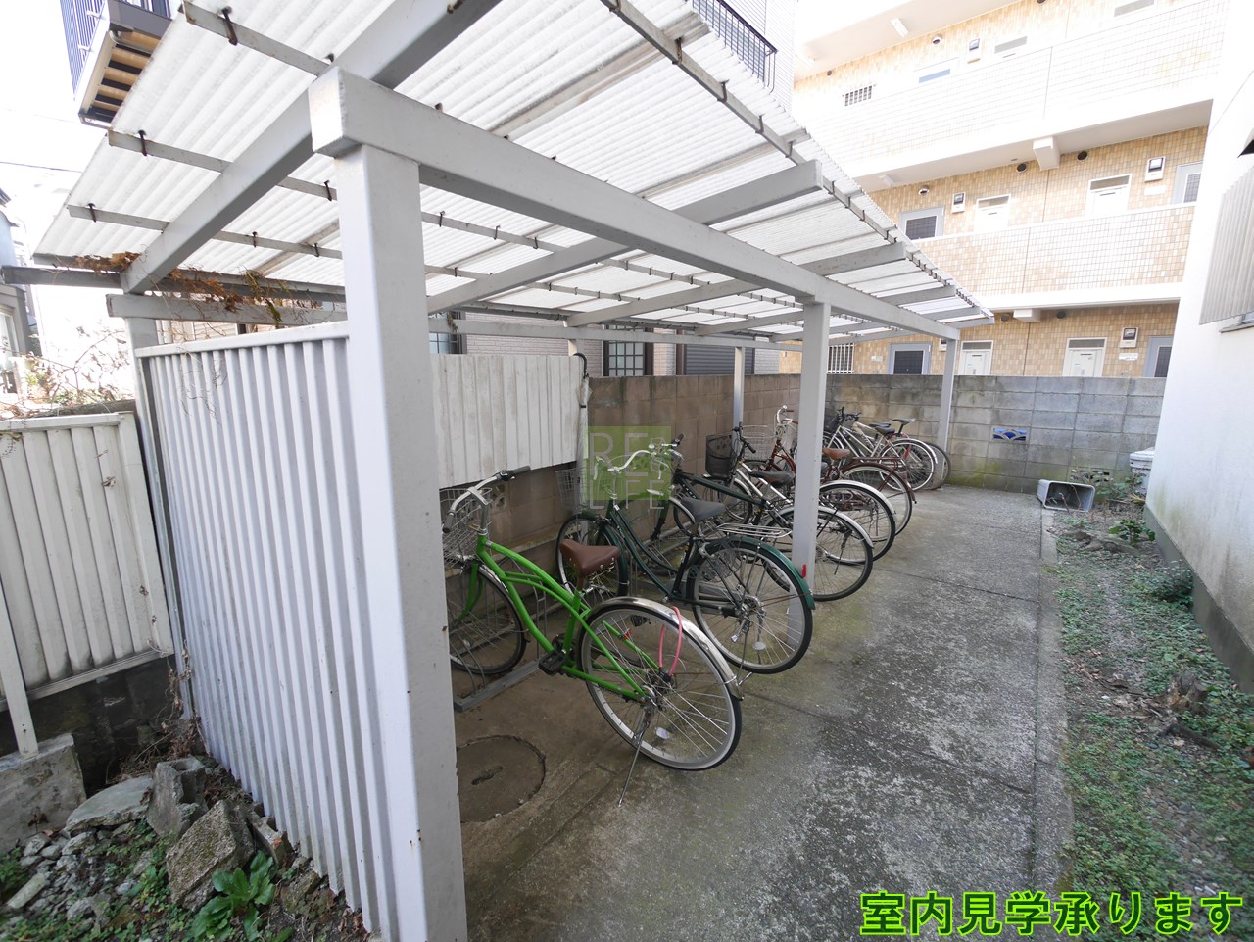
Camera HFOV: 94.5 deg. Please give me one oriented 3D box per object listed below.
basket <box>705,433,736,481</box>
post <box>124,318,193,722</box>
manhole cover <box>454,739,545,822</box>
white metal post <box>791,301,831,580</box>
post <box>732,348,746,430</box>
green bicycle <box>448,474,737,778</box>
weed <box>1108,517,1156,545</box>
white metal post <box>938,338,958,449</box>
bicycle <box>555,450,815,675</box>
[{"bbox_3d":[0.752,-0.111,4.668,0.260,0.260,0.330,-2,17,11],"label":"basket"},{"bbox_3d":[-1.624,0.204,2.066,0.075,1.460,0.075,7,12,35],"label":"post"},{"bbox_3d":[-0.522,1.130,2.147,0.450,0.030,0.450,0,10,0],"label":"manhole cover"},{"bbox_3d":[0.949,0.058,3.038,0.100,1.790,0.100,7,12,35],"label":"white metal post"},{"bbox_3d":[1.119,-0.393,5.886,0.075,1.670,0.075,7,12,35],"label":"post"},{"bbox_3d":[-0.379,0.558,2.275,1.760,1.050,0.600,7,17,34],"label":"green bicycle"},{"bbox_3d":[4.175,0.490,4.800,0.290,0.200,0.270,7,12,35],"label":"weed"},{"bbox_3d":[3.912,-0.685,7.134,0.100,1.790,0.100,7,12,35],"label":"white metal post"},{"bbox_3d":[0.181,0.423,3.106,1.750,1.030,0.560,8,13,39],"label":"bicycle"}]

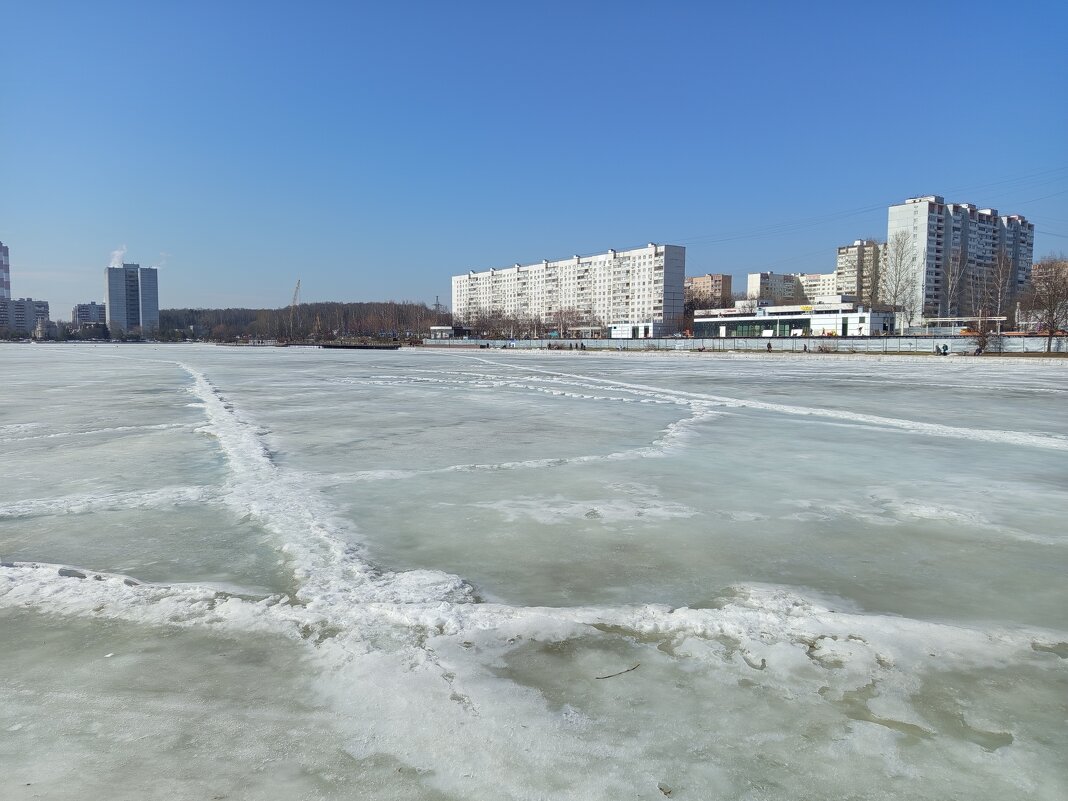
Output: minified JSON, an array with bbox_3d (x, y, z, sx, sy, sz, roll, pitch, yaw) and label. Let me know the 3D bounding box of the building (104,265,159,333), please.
[{"bbox_3d":[-243.047,-59.576,448.650,25.600,42.700,16.500,-3,6,-36],"label":"building"}]

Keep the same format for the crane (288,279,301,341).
[{"bbox_3d":[-109.155,-41.235,337.773,5.500,27.640,4.200,0,5,0],"label":"crane"}]

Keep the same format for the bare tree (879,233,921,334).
[{"bbox_3d":[77.465,-24.720,156.515,8.500,21.880,8.500,0,5,0],"label":"bare tree"}]

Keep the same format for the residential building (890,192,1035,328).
[{"bbox_3d":[175.992,-52.505,303.175,90.000,49.300,15.500,-3,6,-35],"label":"residential building"}]

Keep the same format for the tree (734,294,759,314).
[{"bbox_3d":[47.931,-18.821,167.026,5.400,10.540,5.400,0,5,0],"label":"tree"}]

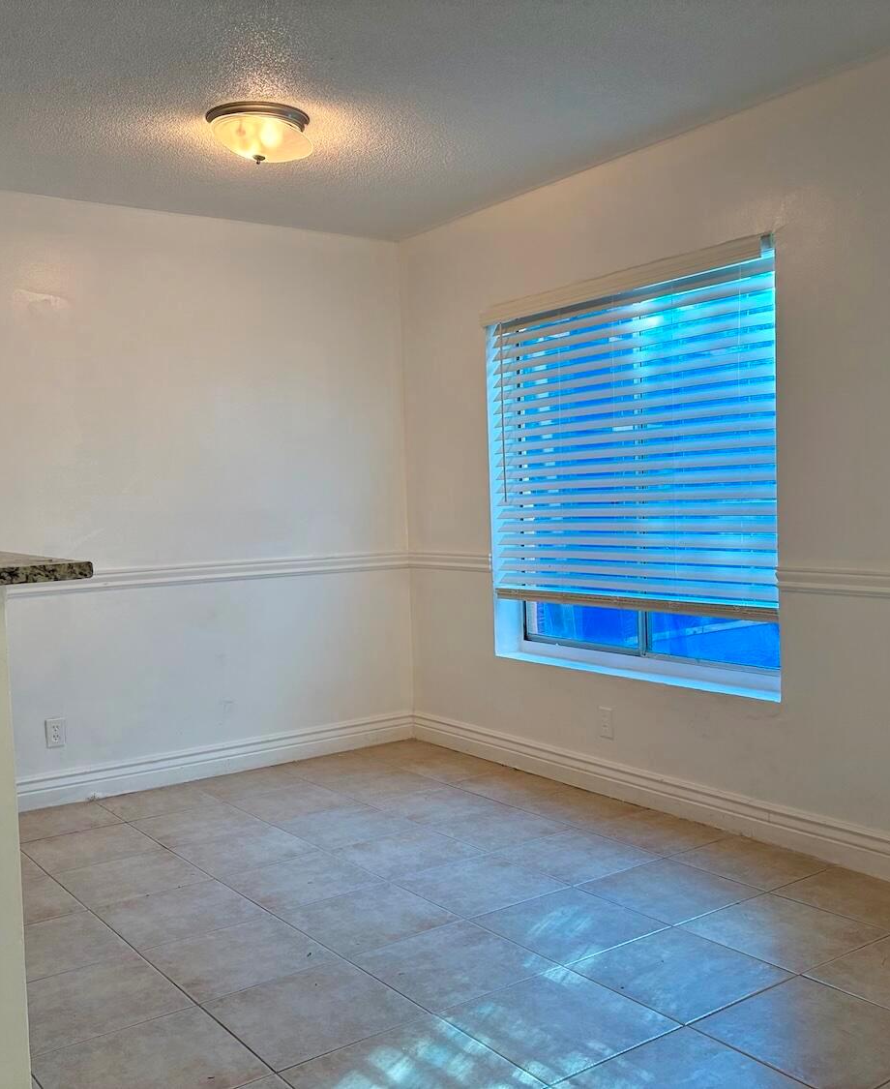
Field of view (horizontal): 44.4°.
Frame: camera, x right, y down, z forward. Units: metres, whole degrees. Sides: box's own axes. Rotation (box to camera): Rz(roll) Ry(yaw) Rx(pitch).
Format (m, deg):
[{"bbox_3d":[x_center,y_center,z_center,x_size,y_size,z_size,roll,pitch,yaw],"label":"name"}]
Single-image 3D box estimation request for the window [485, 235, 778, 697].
[{"bbox_3d":[0.699,-0.258,4.192,0.140,1.520,1.510,-4,3,-35],"label":"window"}]

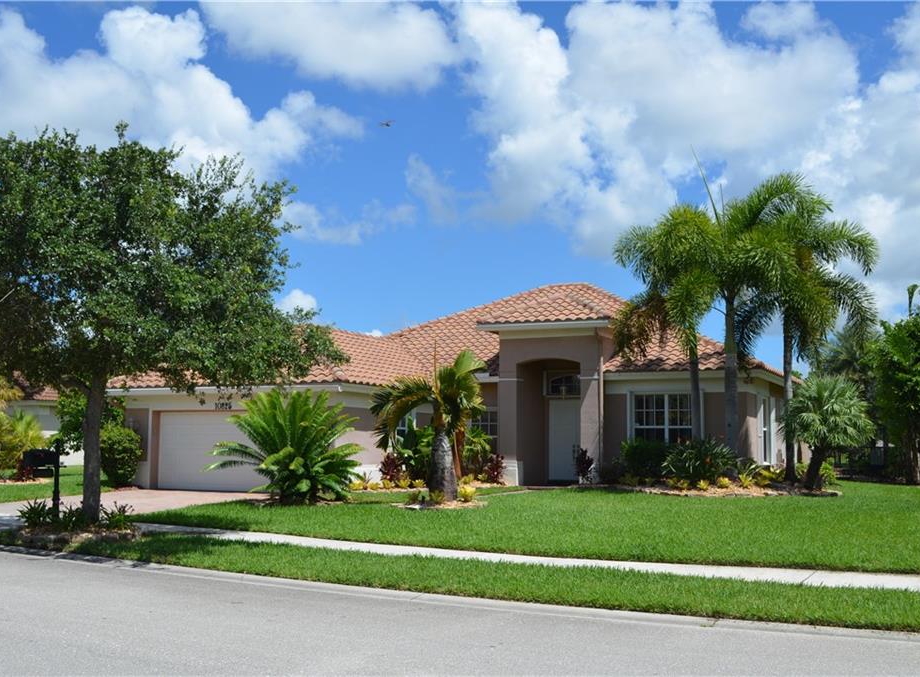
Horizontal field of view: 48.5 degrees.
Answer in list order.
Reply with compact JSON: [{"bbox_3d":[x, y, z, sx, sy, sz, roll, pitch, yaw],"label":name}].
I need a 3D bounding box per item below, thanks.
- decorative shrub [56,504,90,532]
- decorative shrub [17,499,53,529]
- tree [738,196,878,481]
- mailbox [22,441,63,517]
[{"bbox_3d":[-5.977,2.752,15.823,0.540,0.440,0.520,3,-6,-20],"label":"decorative shrub"},{"bbox_3d":[-6.747,2.756,16.224,0.570,0.470,0.550,3,-6,-22],"label":"decorative shrub"},{"bbox_3d":[9.120,-0.036,26.730,3.664,7.494,3.900,1,-5,0],"label":"tree"},{"bbox_3d":[-6.944,2.365,17.069,0.250,1.320,0.660,-5,-8,41],"label":"mailbox"}]

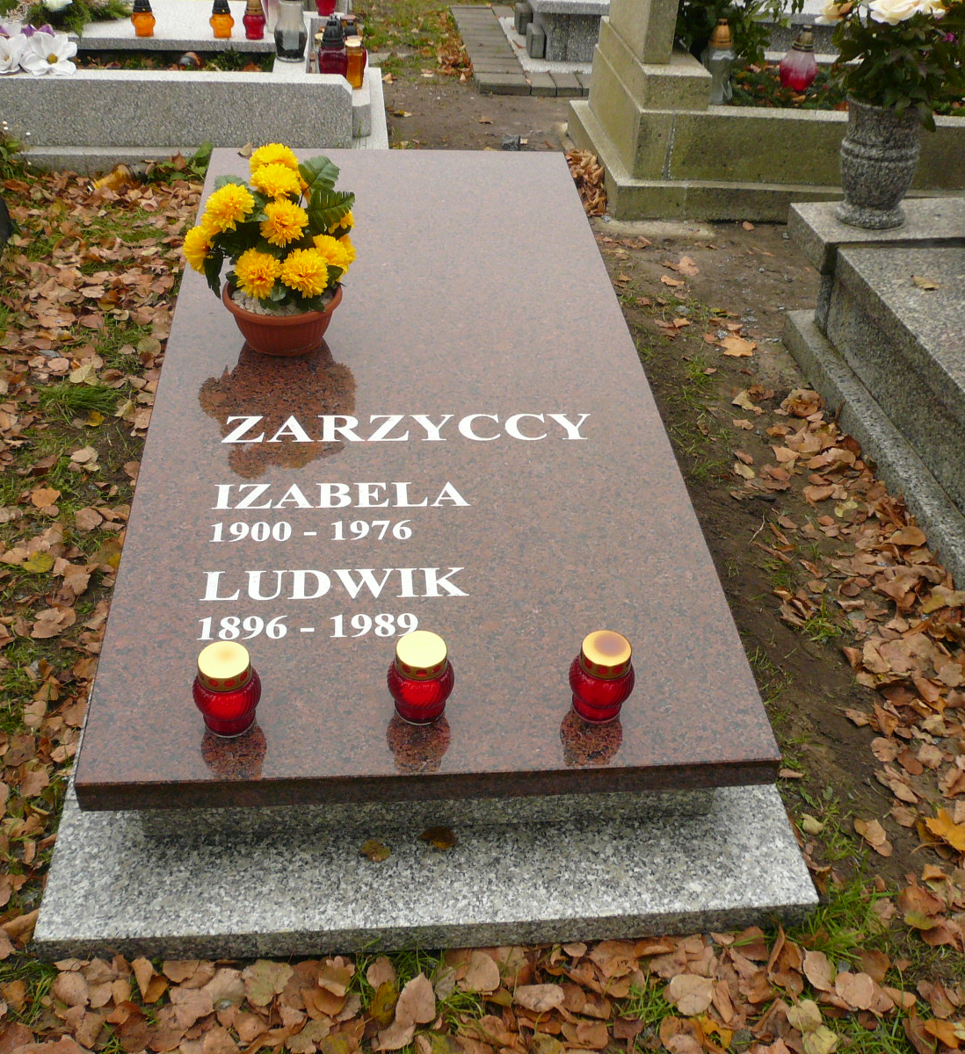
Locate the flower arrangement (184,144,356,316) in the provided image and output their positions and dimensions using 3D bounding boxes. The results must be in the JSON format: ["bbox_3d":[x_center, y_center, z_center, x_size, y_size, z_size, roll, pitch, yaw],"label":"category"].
[{"bbox_3d":[-0.390,-0.553,2.091,0.314,0.290,0.300,-1,41,-5],"label":"flower arrangement"}]

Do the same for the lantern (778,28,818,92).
[{"bbox_3d":[1.090,-1.611,3.920,0.125,0.210,0.125,-3,36,-5],"label":"lantern"}]

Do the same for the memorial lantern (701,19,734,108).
[{"bbox_3d":[0.750,-1.467,3.564,0.105,0.260,0.105,-1,37,-5],"label":"memorial lantern"}]

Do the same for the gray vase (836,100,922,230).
[{"bbox_3d":[0.985,-0.909,2.830,0.197,0.288,0.197,-4,35,-4],"label":"gray vase"}]

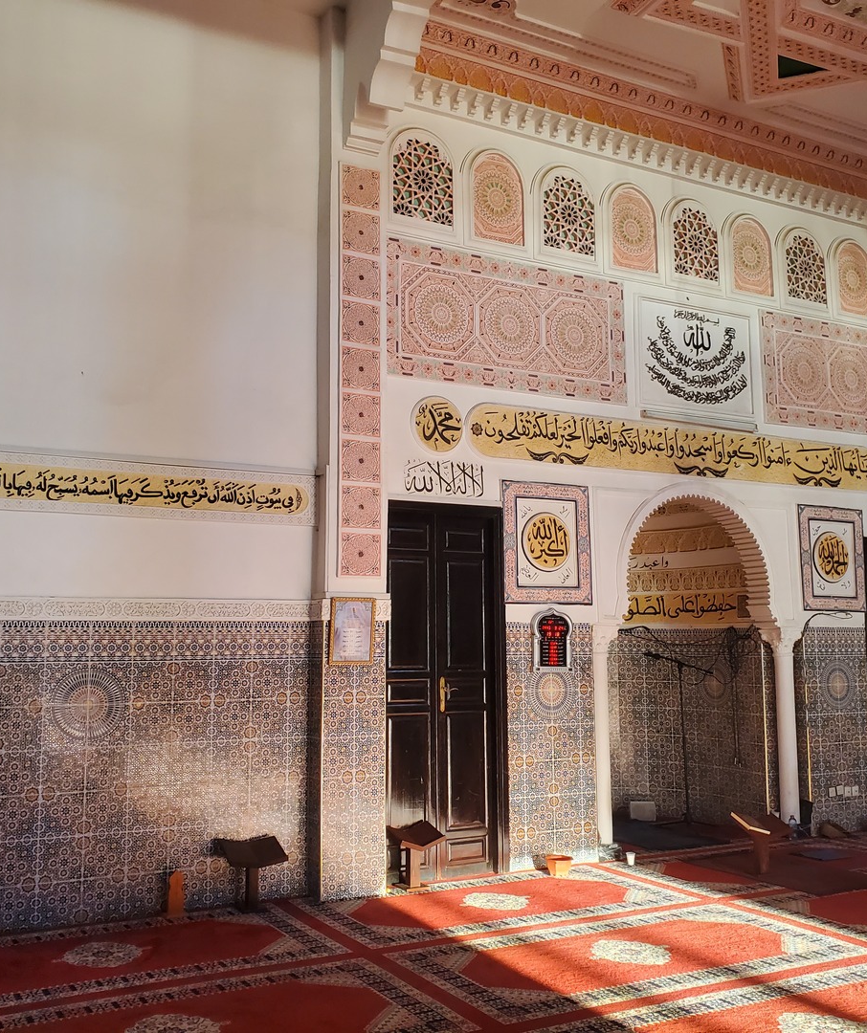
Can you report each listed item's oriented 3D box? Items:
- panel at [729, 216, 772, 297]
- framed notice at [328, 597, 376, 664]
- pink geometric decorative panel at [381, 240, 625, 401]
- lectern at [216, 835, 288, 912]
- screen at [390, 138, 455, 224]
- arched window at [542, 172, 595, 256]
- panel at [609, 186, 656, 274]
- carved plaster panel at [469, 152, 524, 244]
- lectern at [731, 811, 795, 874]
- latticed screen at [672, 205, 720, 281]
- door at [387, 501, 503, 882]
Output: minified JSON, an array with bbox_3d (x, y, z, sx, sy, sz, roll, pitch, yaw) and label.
[{"bbox_3d":[2.744,-2.246,8.936,0.440,0.680,0.050,4,-8,-26],"label":"panel"},{"bbox_3d":[-0.508,0.732,6.571,0.310,0.420,0.025,4,-8,-26],"label":"framed notice"},{"bbox_3d":[0.553,-1.349,7.392,2.007,0.947,0.050,3,-7,-27],"label":"pink geometric decorative panel"},{"bbox_3d":[-1.034,2.076,5.976,0.336,0.375,0.280,3,-7,-27],"label":"lectern"},{"bbox_3d":[-0.073,-2.437,7.573,0.480,0.640,0.060,4,-8,-26],"label":"screen"},{"bbox_3d":[0.992,-2.261,7.743,0.467,0.619,0.060,3,-7,-27],"label":"arched window"},{"bbox_3d":[1.530,-2.229,8.021,0.436,0.659,0.060,3,-7,-27],"label":"panel"},{"bbox_3d":[0.449,-2.295,7.464,0.427,0.668,0.060,3,-7,-27],"label":"carved plaster panel"},{"bbox_3d":[2.255,2.256,7.118,0.320,0.380,0.270,1,-8,-11],"label":"lectern"},{"bbox_3d":[2.187,-2.284,8.676,0.470,0.630,0.060,4,-8,-26],"label":"latticed screen"},{"bbox_3d":[0.030,1.177,7.134,1.010,2.530,0.100,4,-8,-26],"label":"door"}]

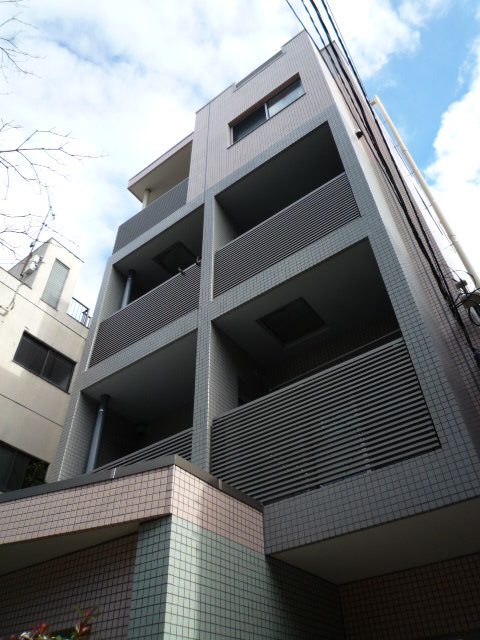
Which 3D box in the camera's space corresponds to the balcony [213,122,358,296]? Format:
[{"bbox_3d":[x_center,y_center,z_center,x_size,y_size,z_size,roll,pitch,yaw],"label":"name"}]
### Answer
[{"bbox_3d":[0.823,-1.276,6.794,2.122,2.494,1.200,-28,-49,25],"label":"balcony"}]

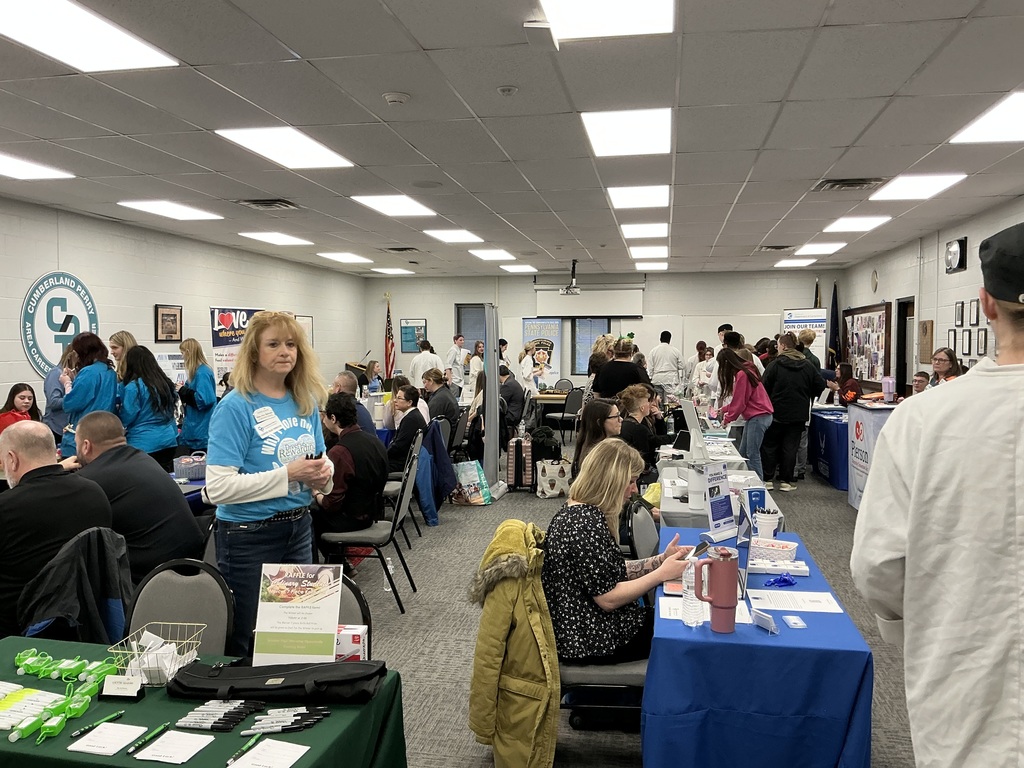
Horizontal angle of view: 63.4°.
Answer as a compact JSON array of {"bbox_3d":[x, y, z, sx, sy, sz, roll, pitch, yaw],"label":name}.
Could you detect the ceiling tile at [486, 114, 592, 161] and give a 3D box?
[{"bbox_3d":[0.192,-1.707,5.745,0.610,0.020,1.210,1,3,11],"label":"ceiling tile"}]

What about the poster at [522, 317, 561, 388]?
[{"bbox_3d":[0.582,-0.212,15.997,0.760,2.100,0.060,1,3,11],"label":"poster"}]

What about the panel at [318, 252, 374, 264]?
[{"bbox_3d":[-2.737,-2.079,13.608,0.600,0.060,1.200,1,3,11],"label":"panel"}]

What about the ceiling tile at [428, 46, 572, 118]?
[{"bbox_3d":[-0.028,-1.621,4.497,0.610,0.030,1.220,1,3,11],"label":"ceiling tile"}]

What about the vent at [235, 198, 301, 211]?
[{"bbox_3d":[-2.455,-1.840,8.369,0.580,0.040,0.580,1,3,11],"label":"vent"}]

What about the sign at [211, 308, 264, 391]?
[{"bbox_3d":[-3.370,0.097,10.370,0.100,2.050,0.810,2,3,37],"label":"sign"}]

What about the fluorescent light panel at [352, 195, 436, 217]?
[{"bbox_3d":[-1.187,-1.846,8.436,0.570,0.050,1.160,1,3,11],"label":"fluorescent light panel"}]

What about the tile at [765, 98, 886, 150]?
[{"bbox_3d":[1.994,-1.671,5.348,0.605,0.025,1.210,1,3,11],"label":"tile"}]

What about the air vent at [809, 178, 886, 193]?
[{"bbox_3d":[2.974,-1.753,7.308,0.590,0.050,0.590,1,3,11],"label":"air vent"}]

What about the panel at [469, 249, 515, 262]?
[{"bbox_3d":[-0.291,-2.031,13.086,0.590,0.060,1.190,1,3,11],"label":"panel"}]

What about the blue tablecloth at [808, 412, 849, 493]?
[{"bbox_3d":[4.000,0.783,9.649,0.650,0.740,1.500,1,3,11],"label":"blue tablecloth"}]

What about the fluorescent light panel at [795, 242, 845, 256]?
[{"bbox_3d":[4.546,-2.008,12.254,0.600,0.060,1.200,1,3,11],"label":"fluorescent light panel"}]

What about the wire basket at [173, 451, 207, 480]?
[{"bbox_3d":[-2.080,0.534,5.500,0.240,0.160,0.230,2,3,40],"label":"wire basket"}]

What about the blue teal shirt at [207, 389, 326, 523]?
[{"bbox_3d":[-0.895,0.264,3.020,0.290,0.510,0.460,3,4,43],"label":"blue teal shirt"}]

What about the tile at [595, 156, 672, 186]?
[{"bbox_3d":[1.012,-1.736,6.736,0.605,0.025,1.210,1,3,11],"label":"tile"}]

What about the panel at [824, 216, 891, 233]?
[{"bbox_3d":[4.105,-1.906,9.883,0.570,0.050,1.160,1,3,11],"label":"panel"}]

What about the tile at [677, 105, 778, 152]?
[{"bbox_3d":[1.405,-1.695,5.519,0.610,0.020,1.210,1,3,11],"label":"tile"}]

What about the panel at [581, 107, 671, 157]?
[{"bbox_3d":[0.802,-1.715,5.644,0.600,0.060,1.200,1,3,11],"label":"panel"}]

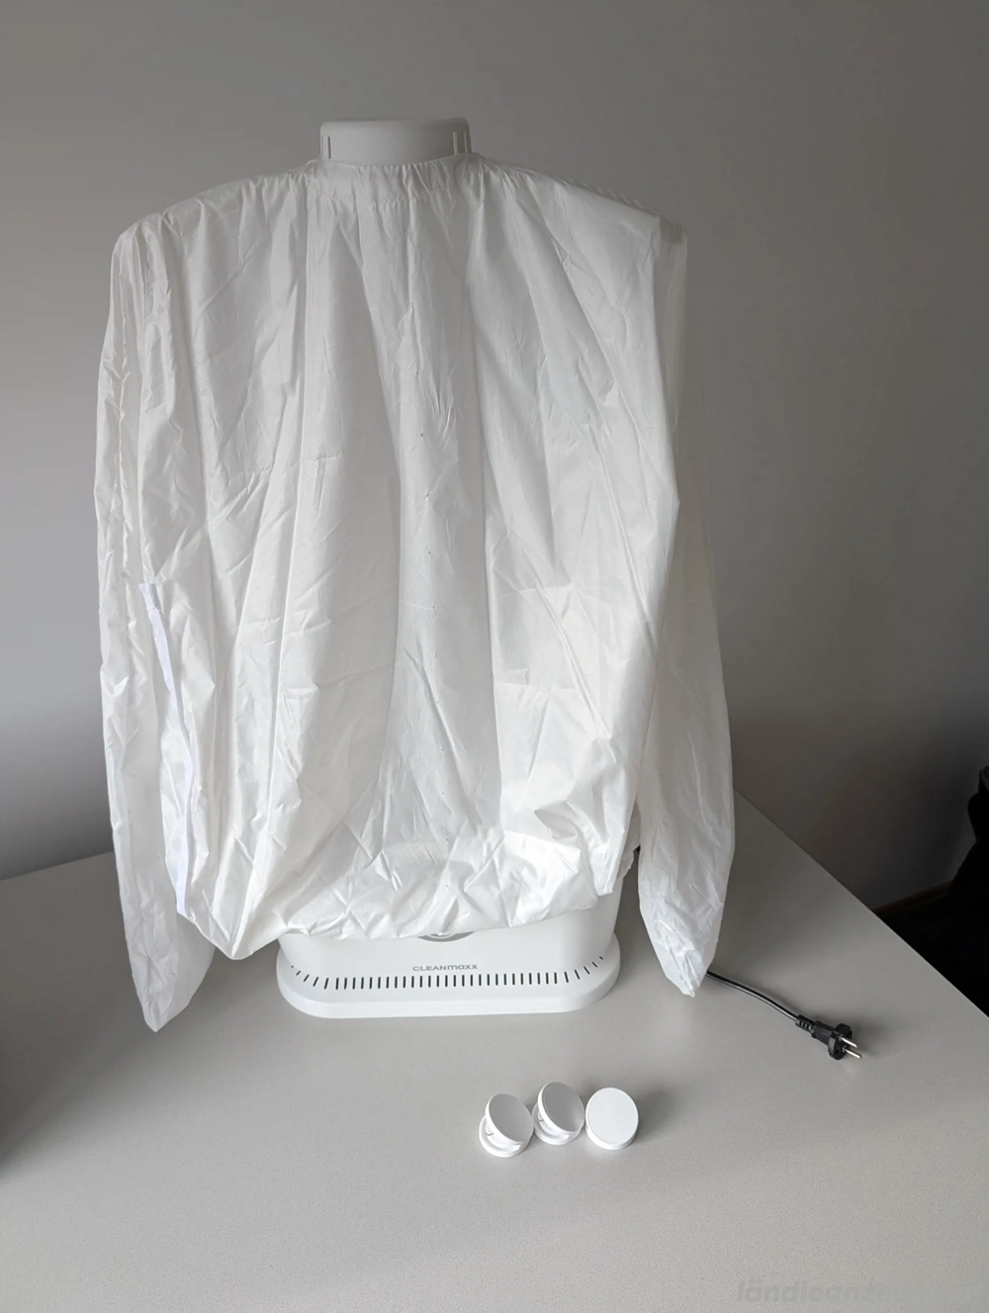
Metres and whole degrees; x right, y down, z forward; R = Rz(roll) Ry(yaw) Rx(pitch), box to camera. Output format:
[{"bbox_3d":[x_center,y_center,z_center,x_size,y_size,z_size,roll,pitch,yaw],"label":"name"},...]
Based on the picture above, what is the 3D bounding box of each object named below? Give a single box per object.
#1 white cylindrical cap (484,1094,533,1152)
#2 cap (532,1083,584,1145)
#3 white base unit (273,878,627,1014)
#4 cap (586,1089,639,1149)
[{"bbox_3d":[0.012,0.452,0.888,0.051,0.038,0.050,0,28,4],"label":"white cylindrical cap"},{"bbox_3d":[0.063,0.446,0.897,0.051,0.038,0.050,1,28,5],"label":"cap"},{"bbox_3d":[-0.056,0.293,1.054,0.410,0.165,0.158,-2,28,0],"label":"white base unit"},{"bbox_3d":[0.115,0.449,0.891,0.050,0.035,0.051,5,29,12],"label":"cap"}]

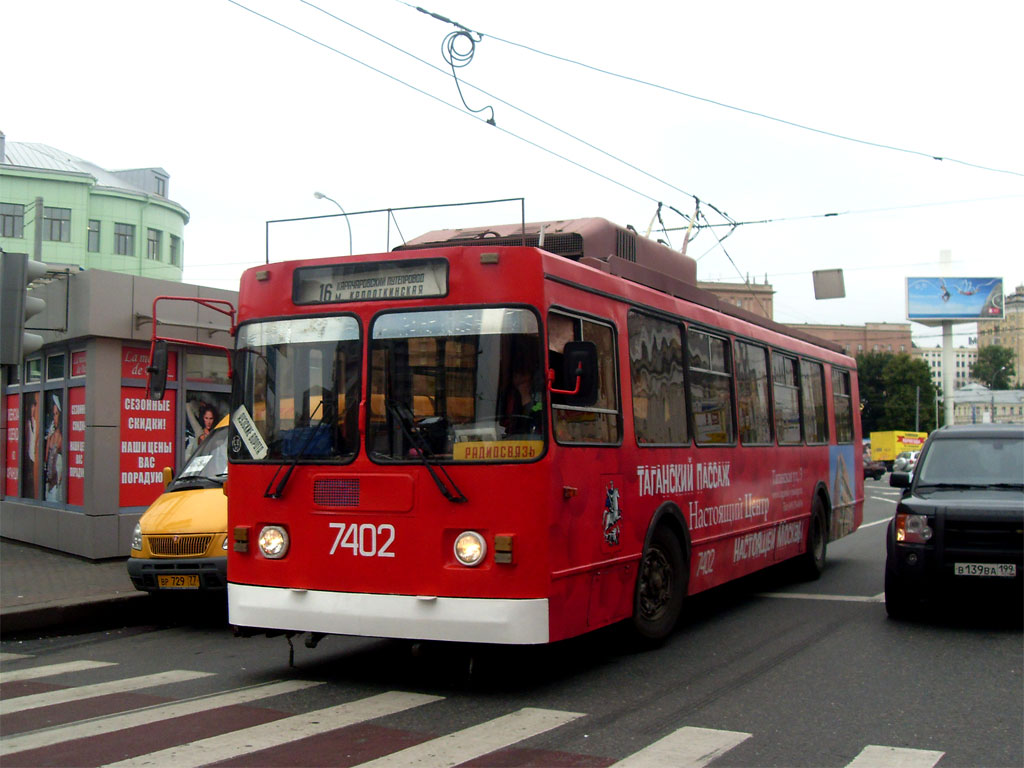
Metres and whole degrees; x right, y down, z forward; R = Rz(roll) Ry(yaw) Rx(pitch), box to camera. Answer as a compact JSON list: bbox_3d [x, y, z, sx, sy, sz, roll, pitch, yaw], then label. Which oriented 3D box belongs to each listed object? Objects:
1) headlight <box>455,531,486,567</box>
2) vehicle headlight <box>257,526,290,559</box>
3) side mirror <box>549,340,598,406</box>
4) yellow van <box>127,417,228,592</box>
[{"bbox_3d":[-0.255,1.019,6.788,0.210,0.215,0.085,-3,-4,27],"label":"headlight"},{"bbox_3d":[-1.621,1.080,7.468,0.210,0.215,0.085,-3,-4,27],"label":"vehicle headlight"},{"bbox_3d":[0.374,-0.064,6.660,0.290,0.395,0.140,-2,-4,18],"label":"side mirror"},{"bbox_3d":[-2.157,1.367,13.395,2.100,2.200,5.450,-3,-4,25],"label":"yellow van"}]

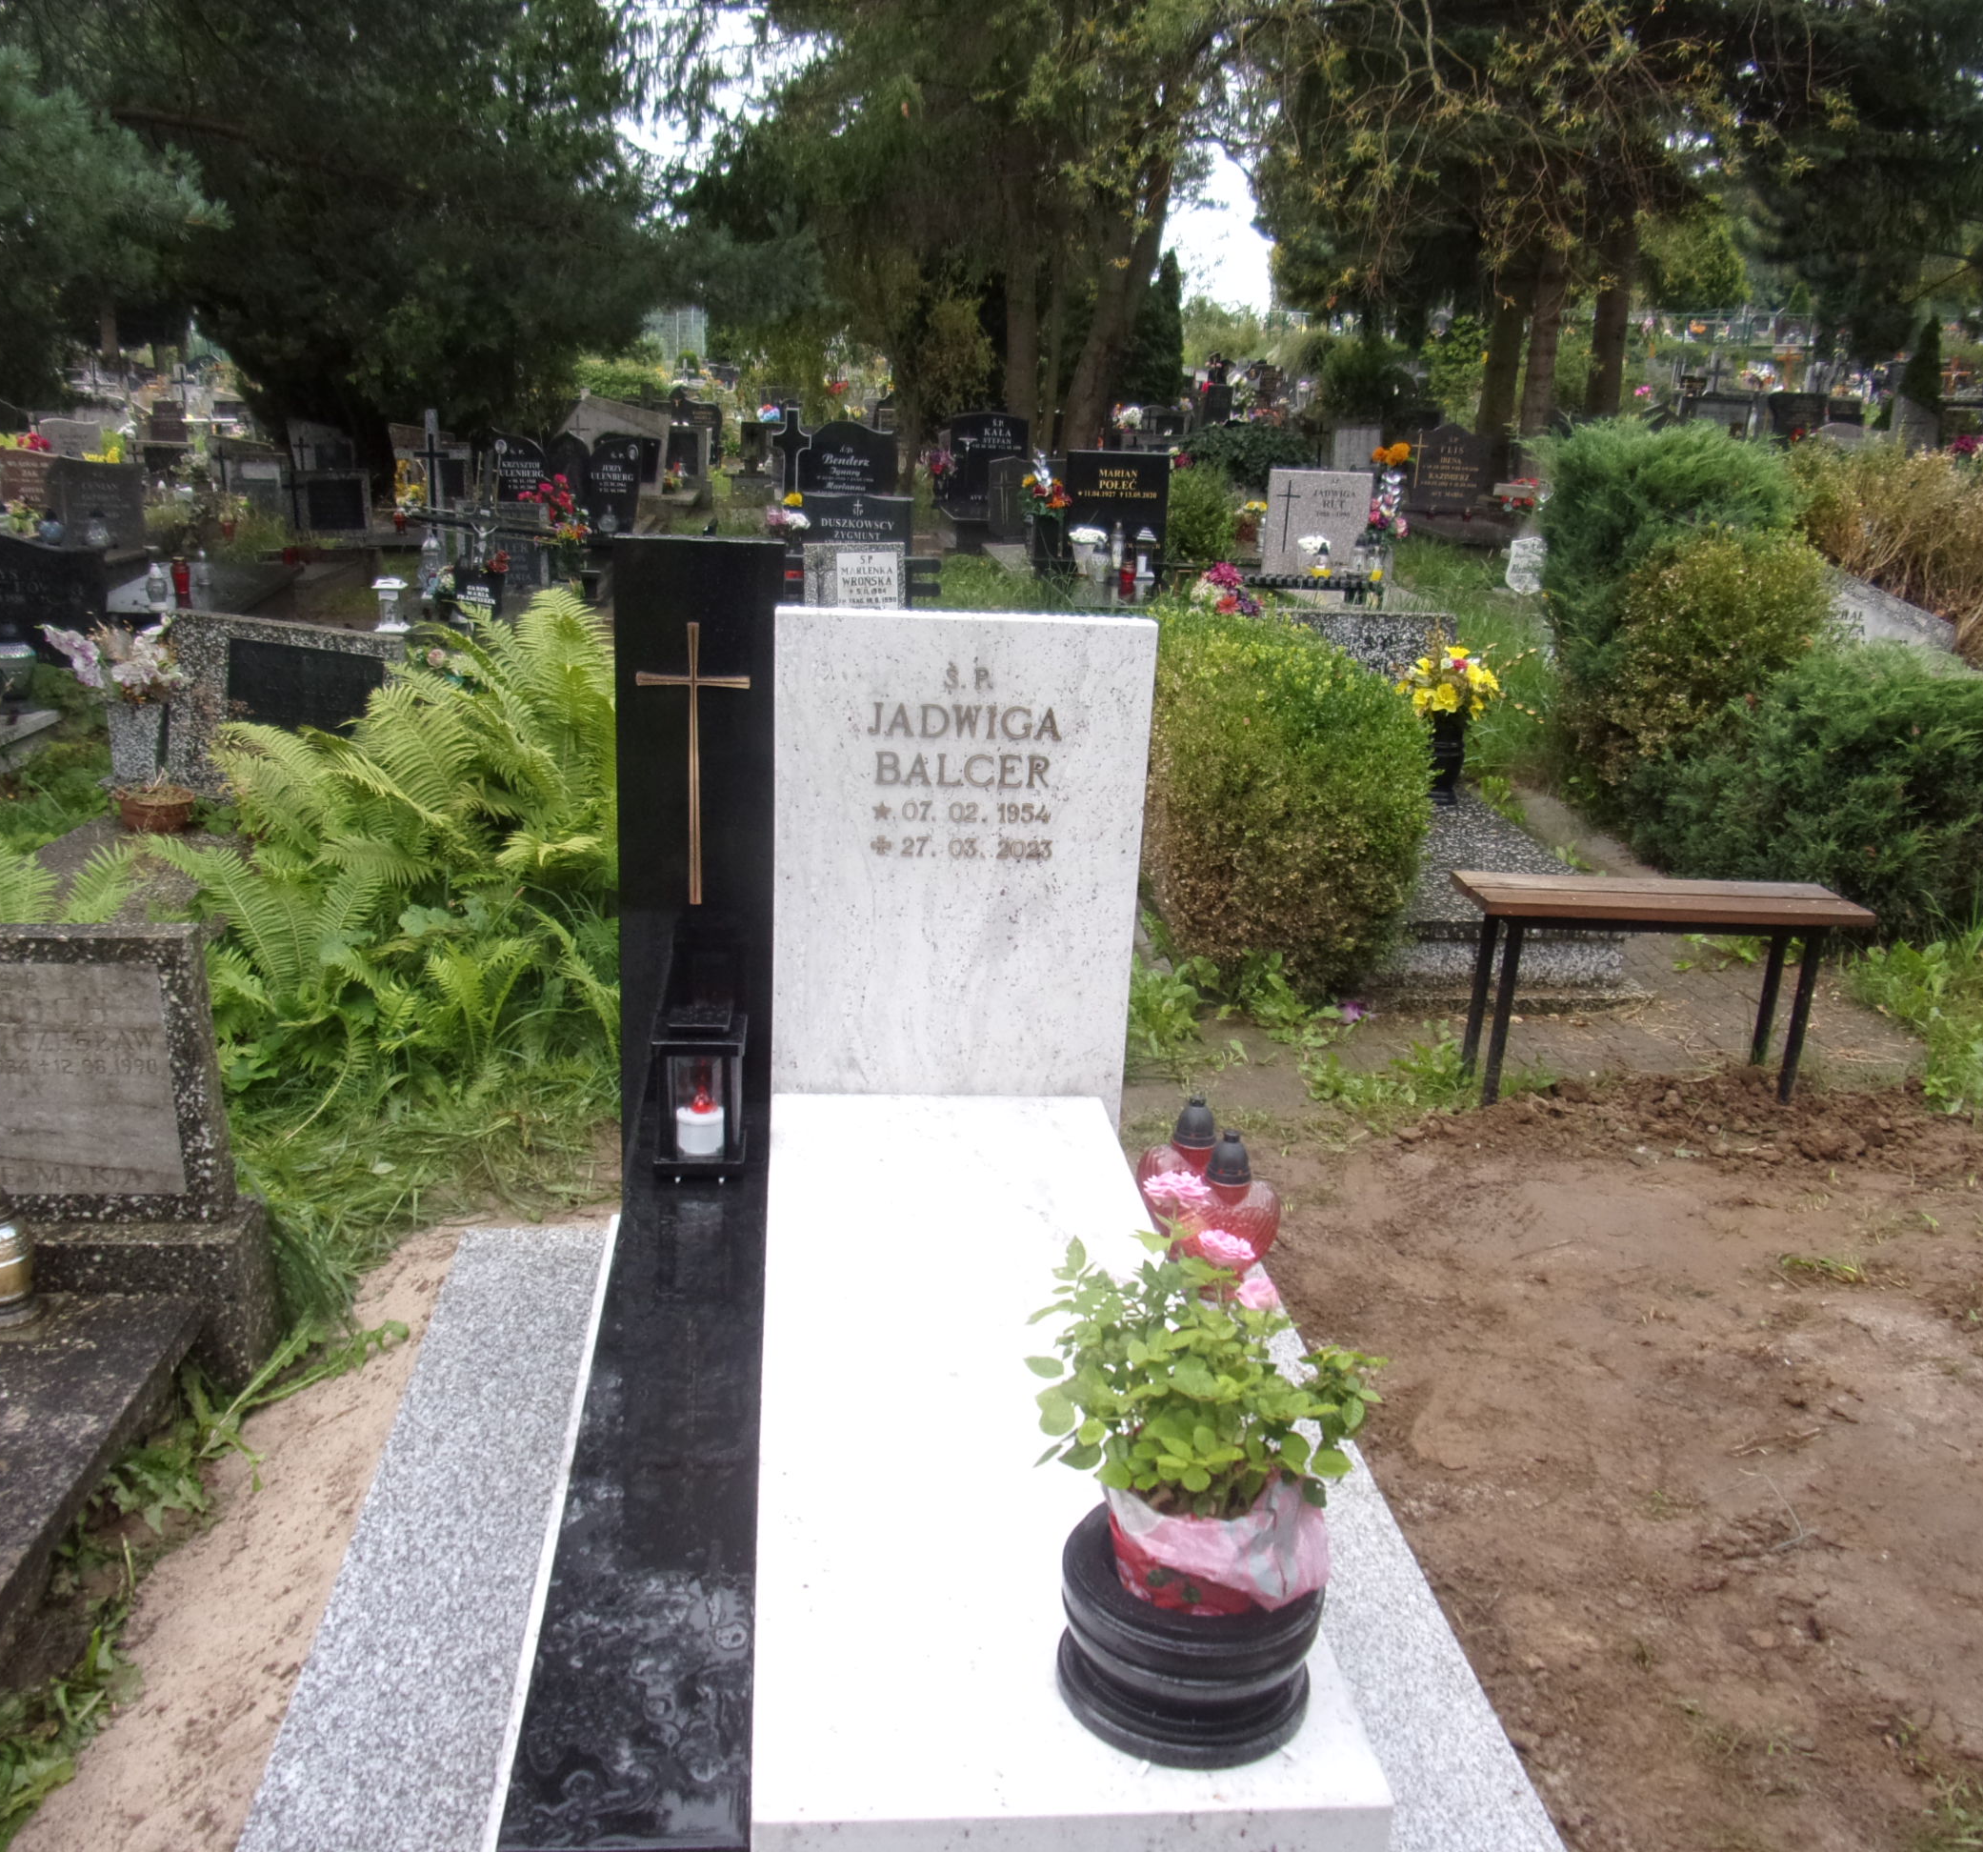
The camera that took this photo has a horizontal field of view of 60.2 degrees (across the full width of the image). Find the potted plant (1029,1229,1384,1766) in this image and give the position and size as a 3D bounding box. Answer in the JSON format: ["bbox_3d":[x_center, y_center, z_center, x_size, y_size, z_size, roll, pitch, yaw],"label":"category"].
[{"bbox_3d":[0.204,0.520,1.591,0.310,0.450,0.300,1,19,-7],"label":"potted plant"}]

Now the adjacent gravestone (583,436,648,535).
[{"bbox_3d":[-2.483,-2.903,11.300,0.360,0.640,0.080,1,19,-7],"label":"adjacent gravestone"}]

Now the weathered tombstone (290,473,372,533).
[{"bbox_3d":[-4.638,-2.961,12.000,0.560,0.450,0.140,0,18,-7],"label":"weathered tombstone"}]

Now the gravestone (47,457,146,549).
[{"bbox_3d":[-5.490,-2.585,10.500,0.570,0.560,0.140,-1,18,-11],"label":"gravestone"}]

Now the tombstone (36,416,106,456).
[{"bbox_3d":[-8.331,-4.392,15.500,0.570,0.470,0.140,0,18,-9],"label":"tombstone"}]

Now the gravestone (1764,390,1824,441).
[{"bbox_3d":[8.007,-5.009,17.000,0.570,0.530,0.140,1,18,-4],"label":"gravestone"}]

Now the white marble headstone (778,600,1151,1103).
[{"bbox_3d":[-0.057,-0.075,2.717,0.575,0.816,0.080,1,15,-7],"label":"white marble headstone"}]

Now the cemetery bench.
[{"bbox_3d":[1.530,0.147,4.017,0.885,0.465,0.261,2,18,-3],"label":"cemetery bench"}]

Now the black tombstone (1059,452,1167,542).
[{"bbox_3d":[0.787,-2.582,10.700,0.606,0.720,0.080,1,17,-9],"label":"black tombstone"}]

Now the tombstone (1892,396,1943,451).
[{"bbox_3d":[9.185,-4.971,17.000,0.470,0.600,0.140,1,18,-4],"label":"tombstone"}]

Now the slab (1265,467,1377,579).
[{"bbox_3d":[2.028,-2.487,10.600,0.632,0.630,0.090,1,17,-9],"label":"slab"}]

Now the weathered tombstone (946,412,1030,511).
[{"bbox_3d":[-0.014,-3.407,12.600,0.600,0.720,0.100,1,19,-7],"label":"weathered tombstone"}]

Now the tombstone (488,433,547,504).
[{"bbox_3d":[-3.107,-2.954,11.300,0.360,0.640,0.080,1,19,-7],"label":"tombstone"}]

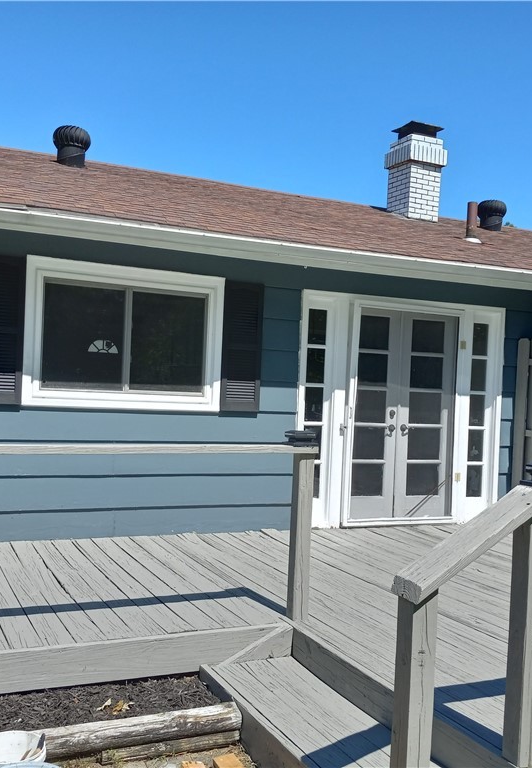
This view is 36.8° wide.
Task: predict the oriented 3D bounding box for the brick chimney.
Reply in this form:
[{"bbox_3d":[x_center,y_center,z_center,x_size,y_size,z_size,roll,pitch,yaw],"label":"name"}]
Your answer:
[{"bbox_3d":[2.011,-2.803,10.764,0.588,1.280,0.597,3,0,-25],"label":"brick chimney"}]

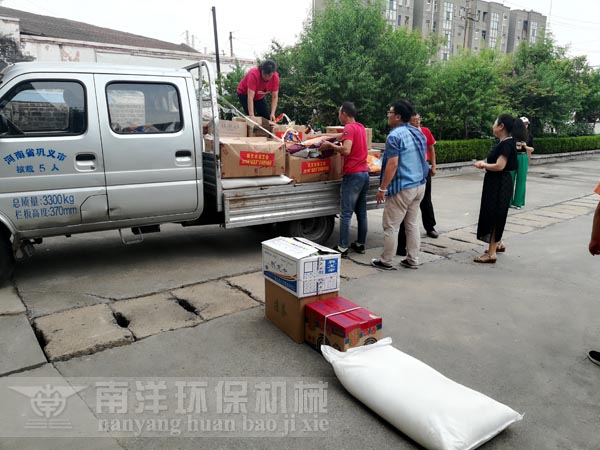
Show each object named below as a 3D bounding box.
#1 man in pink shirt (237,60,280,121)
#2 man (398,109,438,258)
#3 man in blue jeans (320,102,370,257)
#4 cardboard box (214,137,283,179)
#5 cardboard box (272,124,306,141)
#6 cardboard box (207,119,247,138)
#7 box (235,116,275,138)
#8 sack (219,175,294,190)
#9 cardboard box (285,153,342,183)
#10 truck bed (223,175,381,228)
[{"bbox_3d":[-0.541,-1.466,5.926,0.580,1.340,0.620,-7,13,-29],"label":"man in pink shirt"},{"bbox_3d":[1.450,-0.547,5.518,0.570,1.670,0.400,-7,14,-30],"label":"man"},{"bbox_3d":[0.527,-0.508,5.174,0.540,1.740,0.500,9,15,35],"label":"man in blue jeans"},{"bbox_3d":[-0.601,-0.725,4.931,0.760,0.370,0.440,-8,14,-33],"label":"cardboard box"},{"bbox_3d":[-0.222,-1.174,6.056,0.520,0.320,0.400,-8,14,-33],"label":"cardboard box"},{"bbox_3d":[-0.862,-1.044,5.233,0.410,0.310,0.330,-8,14,-33],"label":"cardboard box"},{"bbox_3d":[-0.672,-1.163,5.548,0.500,0.310,0.380,-8,14,-30],"label":"box"},{"bbox_3d":[-0.563,-0.482,4.965,0.820,0.140,0.480,-8,14,-30],"label":"sack"},{"bbox_3d":[0.074,-0.669,5.332,0.710,0.330,0.430,-8,14,-30],"label":"cardboard box"},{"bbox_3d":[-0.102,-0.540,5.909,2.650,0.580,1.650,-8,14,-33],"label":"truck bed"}]

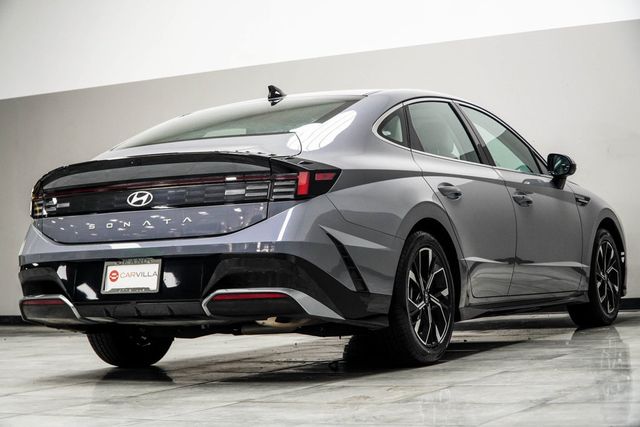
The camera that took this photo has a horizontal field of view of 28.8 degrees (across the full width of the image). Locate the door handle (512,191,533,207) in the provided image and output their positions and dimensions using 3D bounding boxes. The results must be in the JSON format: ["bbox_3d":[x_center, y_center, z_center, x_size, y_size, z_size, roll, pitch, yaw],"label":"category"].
[{"bbox_3d":[1.157,-0.080,7.093,0.055,0.055,0.245,-3,-2,30],"label":"door handle"}]

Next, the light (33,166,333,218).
[{"bbox_3d":[-0.724,-0.084,5.703,1.720,0.170,0.370,-3,-2,30],"label":"light"}]

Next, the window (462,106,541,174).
[{"bbox_3d":[1.085,-0.434,7.424,0.050,0.438,0.757,-31,-16,26],"label":"window"}]

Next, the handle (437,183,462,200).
[{"bbox_3d":[0.650,-0.106,6.225,0.055,0.055,0.245,-3,-2,30],"label":"handle"}]

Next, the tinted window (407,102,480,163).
[{"bbox_3d":[0.636,-0.457,6.671,0.050,0.416,0.733,-31,-16,26],"label":"tinted window"}]

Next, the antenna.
[{"bbox_3d":[-0.225,-0.634,6.616,0.065,0.078,0.170,-3,-2,30],"label":"antenna"}]

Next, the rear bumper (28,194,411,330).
[{"bbox_3d":[-0.624,0.262,5.838,1.850,0.590,0.810,-3,-2,30],"label":"rear bumper"}]

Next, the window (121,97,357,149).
[{"bbox_3d":[-0.435,-0.479,6.239,1.150,0.090,0.720,-3,20,30],"label":"window"}]

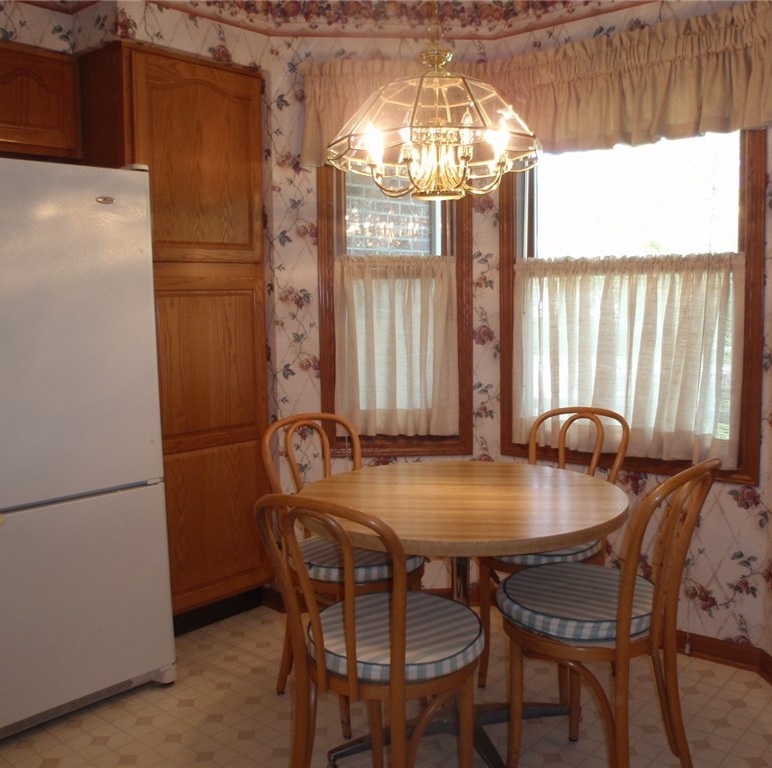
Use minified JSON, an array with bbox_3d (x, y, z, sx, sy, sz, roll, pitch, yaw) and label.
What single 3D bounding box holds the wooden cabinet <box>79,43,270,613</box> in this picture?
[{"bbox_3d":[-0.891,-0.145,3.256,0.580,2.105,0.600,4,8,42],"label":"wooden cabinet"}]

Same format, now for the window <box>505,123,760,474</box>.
[{"bbox_3d":[0.858,-0.353,2.976,1.010,1.320,0.100,4,8,42],"label":"window"}]

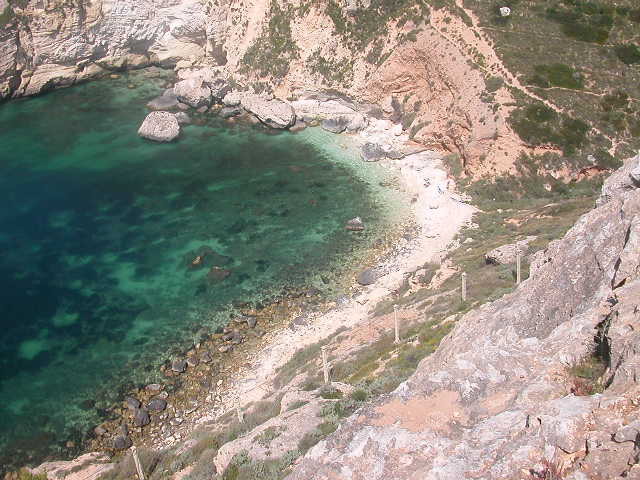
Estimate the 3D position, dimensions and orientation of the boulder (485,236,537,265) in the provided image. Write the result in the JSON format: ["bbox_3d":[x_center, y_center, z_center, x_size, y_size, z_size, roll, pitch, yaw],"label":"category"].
[{"bbox_3d":[13.923,0.767,50.000,3.500,1.350,2.000,1,30,7],"label":"boulder"}]

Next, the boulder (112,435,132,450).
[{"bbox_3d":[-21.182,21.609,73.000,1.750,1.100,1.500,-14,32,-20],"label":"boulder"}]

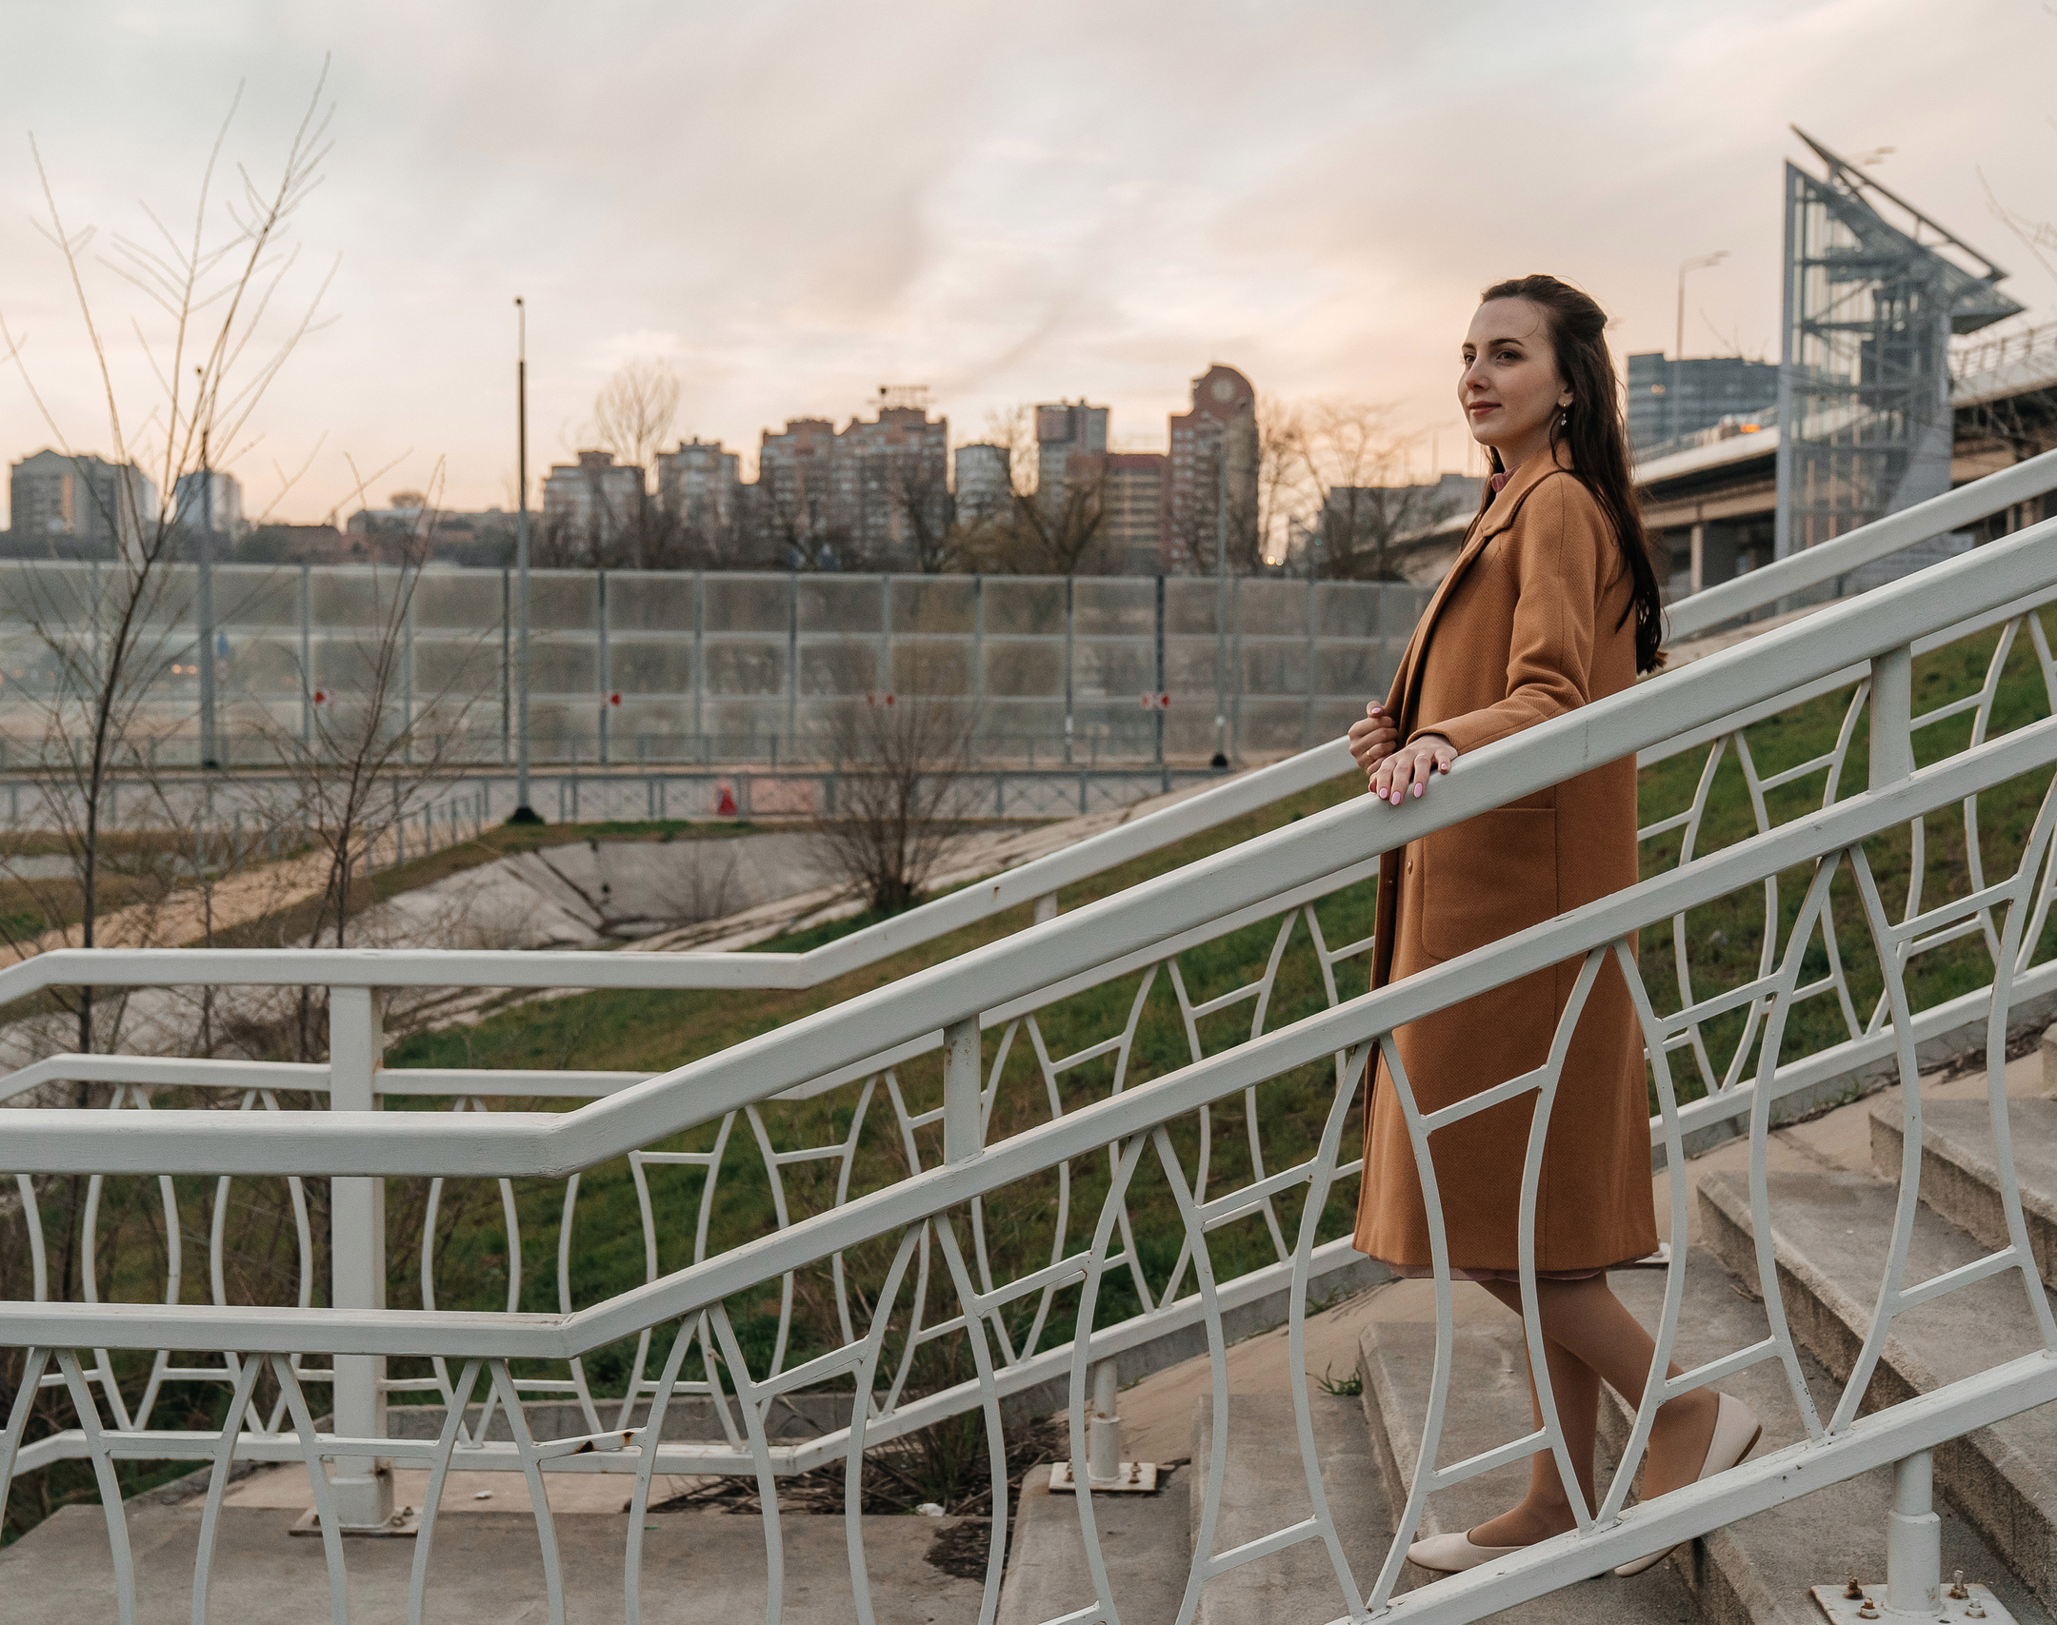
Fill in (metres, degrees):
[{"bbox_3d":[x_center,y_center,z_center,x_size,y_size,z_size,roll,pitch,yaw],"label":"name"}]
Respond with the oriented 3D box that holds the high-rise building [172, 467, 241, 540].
[{"bbox_3d":[-227.664,-70.894,640.000,18.000,48.140,18.000,-1,3,-30],"label":"high-rise building"}]

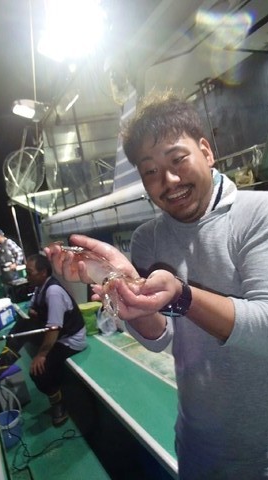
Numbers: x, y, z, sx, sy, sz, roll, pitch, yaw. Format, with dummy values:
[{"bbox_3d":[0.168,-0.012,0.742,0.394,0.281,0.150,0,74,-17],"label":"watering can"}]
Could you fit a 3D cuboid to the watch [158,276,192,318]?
[{"bbox_3d":[0.070,0.098,0.680,0.045,0.059,0.066,24,-25,-34],"label":"watch"}]

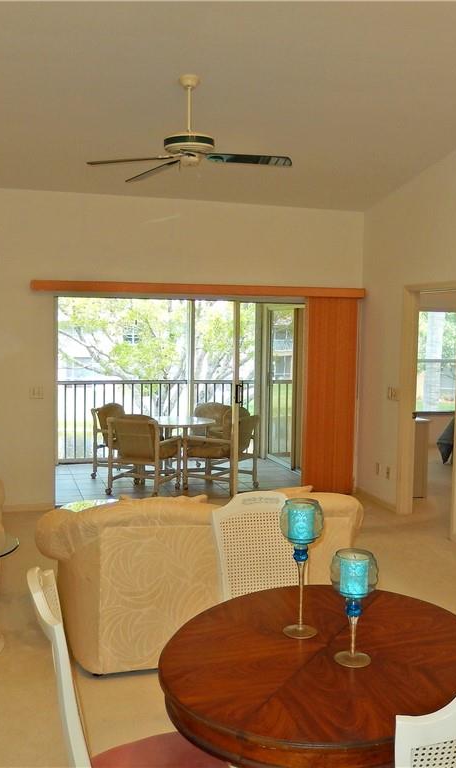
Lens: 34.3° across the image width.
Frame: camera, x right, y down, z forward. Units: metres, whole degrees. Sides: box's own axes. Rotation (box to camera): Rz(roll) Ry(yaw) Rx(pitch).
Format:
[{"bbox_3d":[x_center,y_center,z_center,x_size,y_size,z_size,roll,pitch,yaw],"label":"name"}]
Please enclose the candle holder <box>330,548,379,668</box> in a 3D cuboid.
[{"bbox_3d":[0.370,0.649,2.163,0.140,0.320,0.140,1,4,0],"label":"candle holder"}]

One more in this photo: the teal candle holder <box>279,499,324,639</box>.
[{"bbox_3d":[0.234,0.583,2.352,0.143,0.420,0.143,1,4,0],"label":"teal candle holder"}]

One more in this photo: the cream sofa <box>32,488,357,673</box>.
[{"bbox_3d":[-0.193,0.975,4.229,1.770,0.860,0.980,0,4,-15],"label":"cream sofa"}]

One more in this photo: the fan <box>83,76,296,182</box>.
[{"bbox_3d":[-0.245,-1.679,4.727,1.290,0.560,1.290,0,4,-15],"label":"fan"}]

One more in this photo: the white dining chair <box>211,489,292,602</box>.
[{"bbox_3d":[0.194,0.995,3.071,0.480,1.000,0.570,0,4,-16],"label":"white dining chair"}]

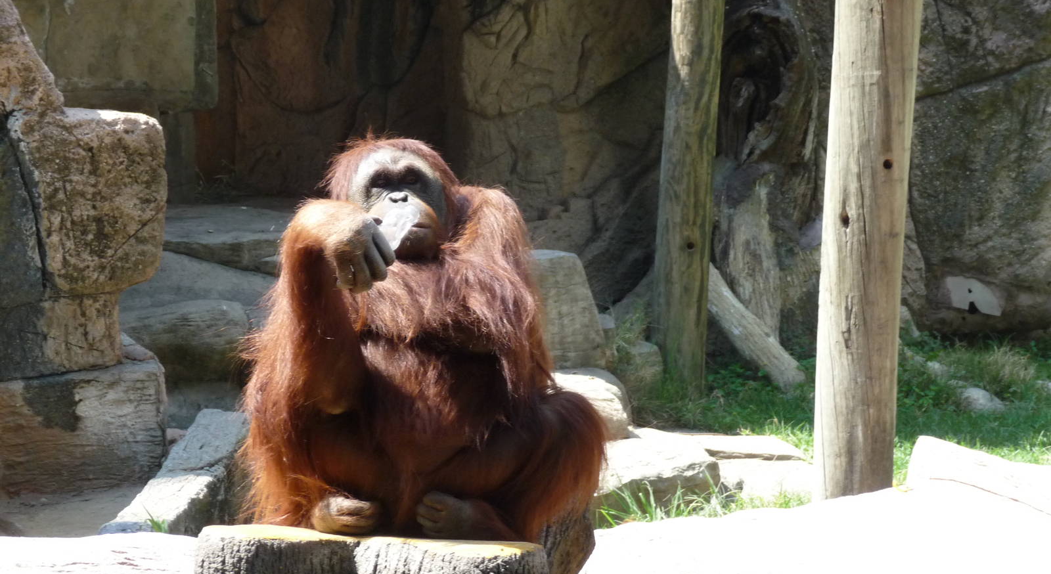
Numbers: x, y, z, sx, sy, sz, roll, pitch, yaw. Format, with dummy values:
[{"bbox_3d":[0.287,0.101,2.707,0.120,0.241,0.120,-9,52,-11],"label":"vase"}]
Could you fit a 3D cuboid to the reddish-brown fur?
[{"bbox_3d":[-0.217,0.095,7.000,0.712,0.785,0.550,1,7,-3],"label":"reddish-brown fur"}]

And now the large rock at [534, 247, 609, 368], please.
[{"bbox_3d":[0.105,0.077,11.900,0.321,0.381,0.300,1,7,-5],"label":"large rock"}]

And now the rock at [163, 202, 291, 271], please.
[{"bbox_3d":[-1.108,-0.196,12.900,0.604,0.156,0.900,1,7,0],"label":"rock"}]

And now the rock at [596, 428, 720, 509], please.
[{"bbox_3d":[0.337,0.525,9.900,0.425,0.144,0.500,1,7,0],"label":"rock"}]

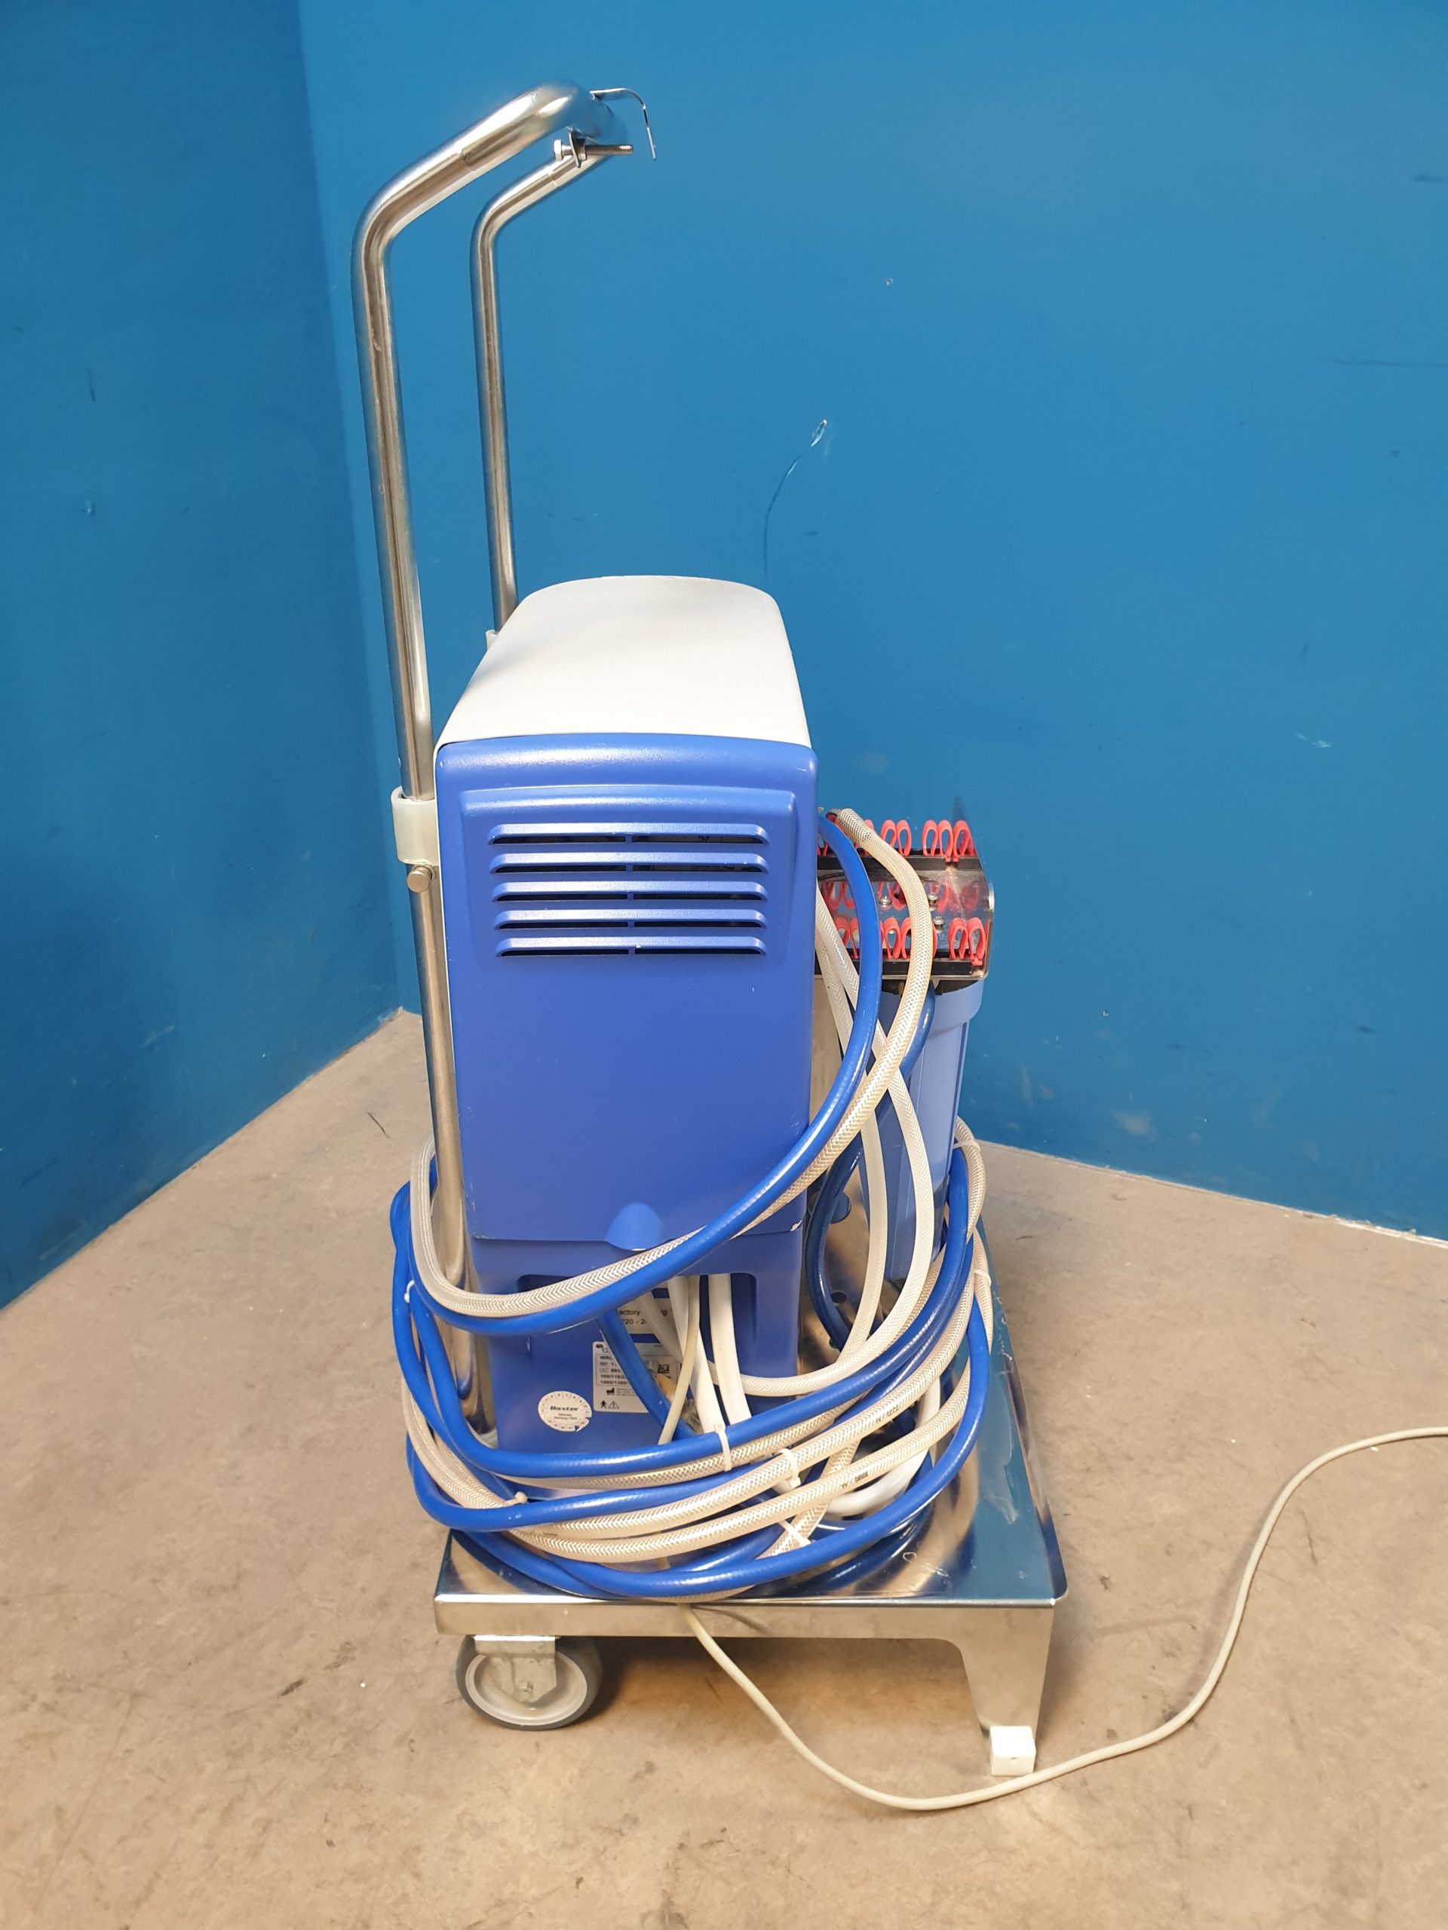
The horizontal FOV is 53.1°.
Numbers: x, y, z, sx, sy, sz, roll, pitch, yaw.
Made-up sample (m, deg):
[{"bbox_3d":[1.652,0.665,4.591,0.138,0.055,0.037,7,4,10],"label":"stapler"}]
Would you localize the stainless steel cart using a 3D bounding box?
[{"bbox_3d":[0.016,-0.029,1.286,0.526,1.269,0.702,1,26,0],"label":"stainless steel cart"}]

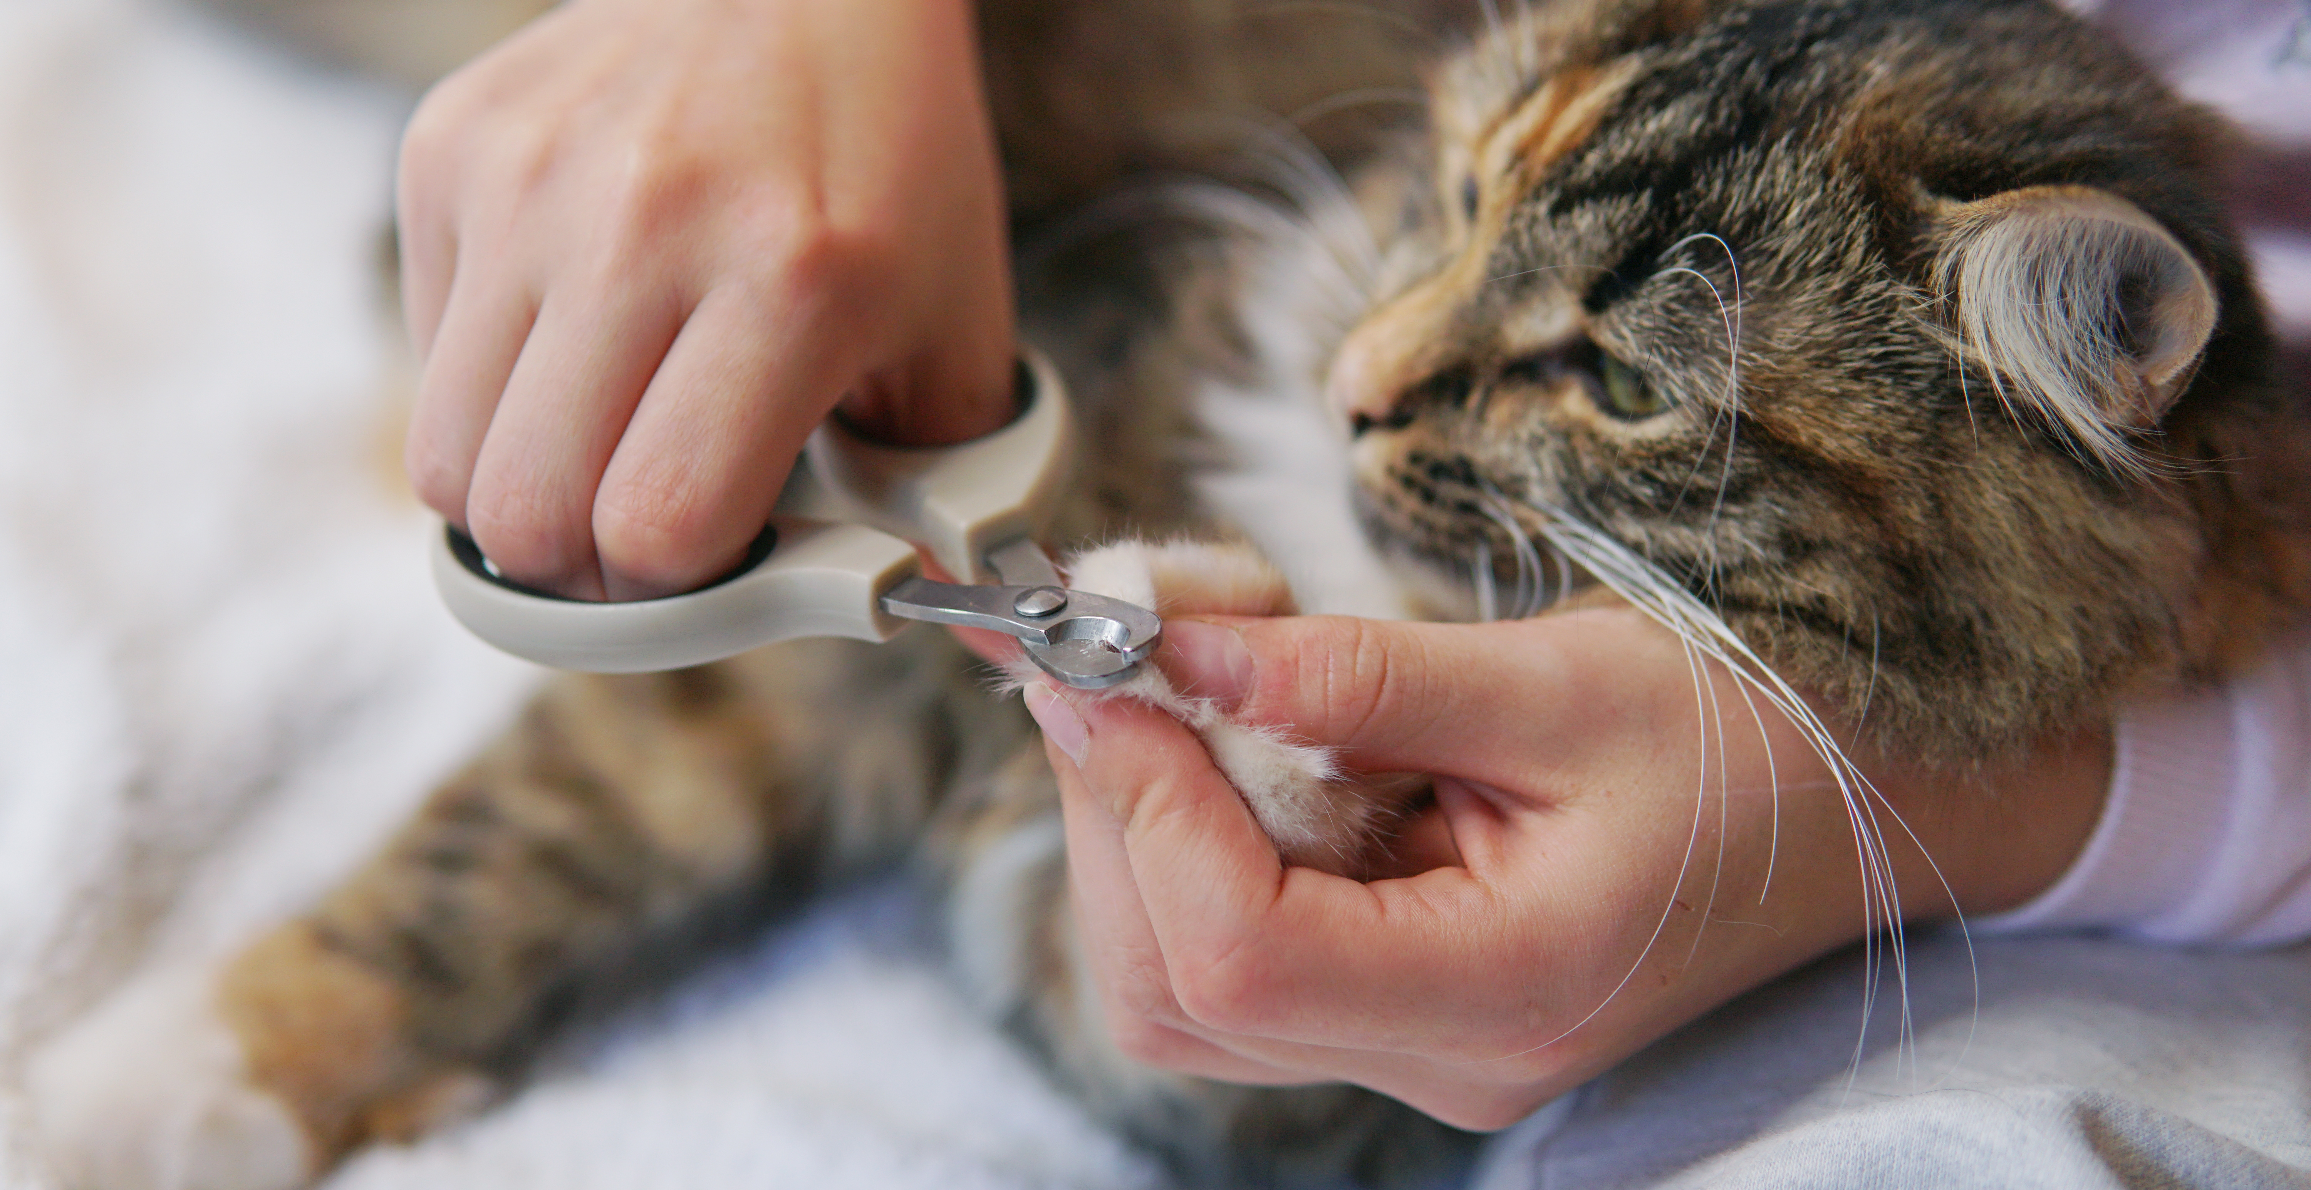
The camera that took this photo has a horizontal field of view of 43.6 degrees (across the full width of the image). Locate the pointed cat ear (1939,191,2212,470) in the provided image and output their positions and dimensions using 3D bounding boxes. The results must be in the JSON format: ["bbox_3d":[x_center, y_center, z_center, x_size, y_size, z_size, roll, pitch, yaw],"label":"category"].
[{"bbox_3d":[0.137,-0.041,0.430,0.040,0.044,0.028,51,35,14],"label":"pointed cat ear"}]

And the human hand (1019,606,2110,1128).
[{"bbox_3d":[0.057,0.040,0.418,0.150,0.074,0.072,-6,32,-10],"label":"human hand"}]

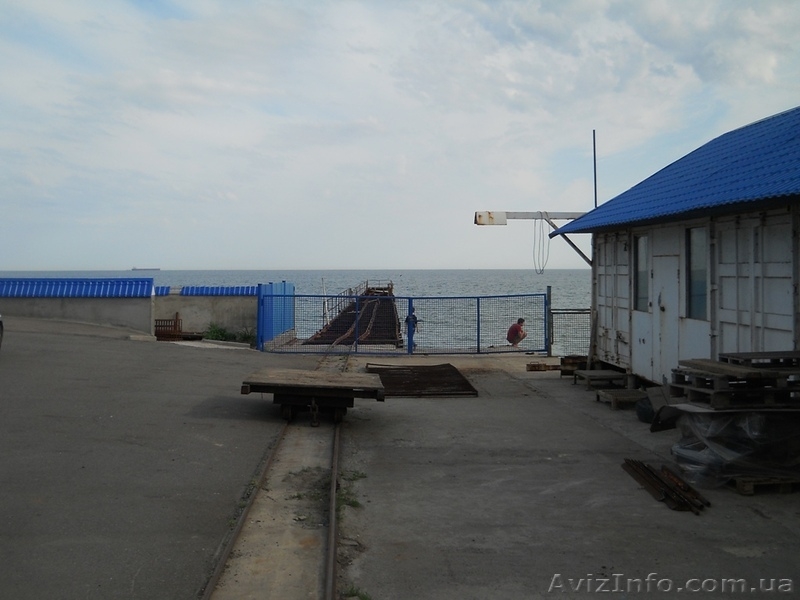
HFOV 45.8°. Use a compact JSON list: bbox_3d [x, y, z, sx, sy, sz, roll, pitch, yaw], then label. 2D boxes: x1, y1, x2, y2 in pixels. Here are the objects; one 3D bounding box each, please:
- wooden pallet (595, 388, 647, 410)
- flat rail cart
[{"bbox_3d":[3.520,1.533,14.672,0.720,0.200,0.920,0,2,-3],"label":"wooden pallet"},{"bbox_3d":[-1.085,1.260,12.178,1.700,0.520,1.950,3,0,-4],"label":"flat rail cart"}]

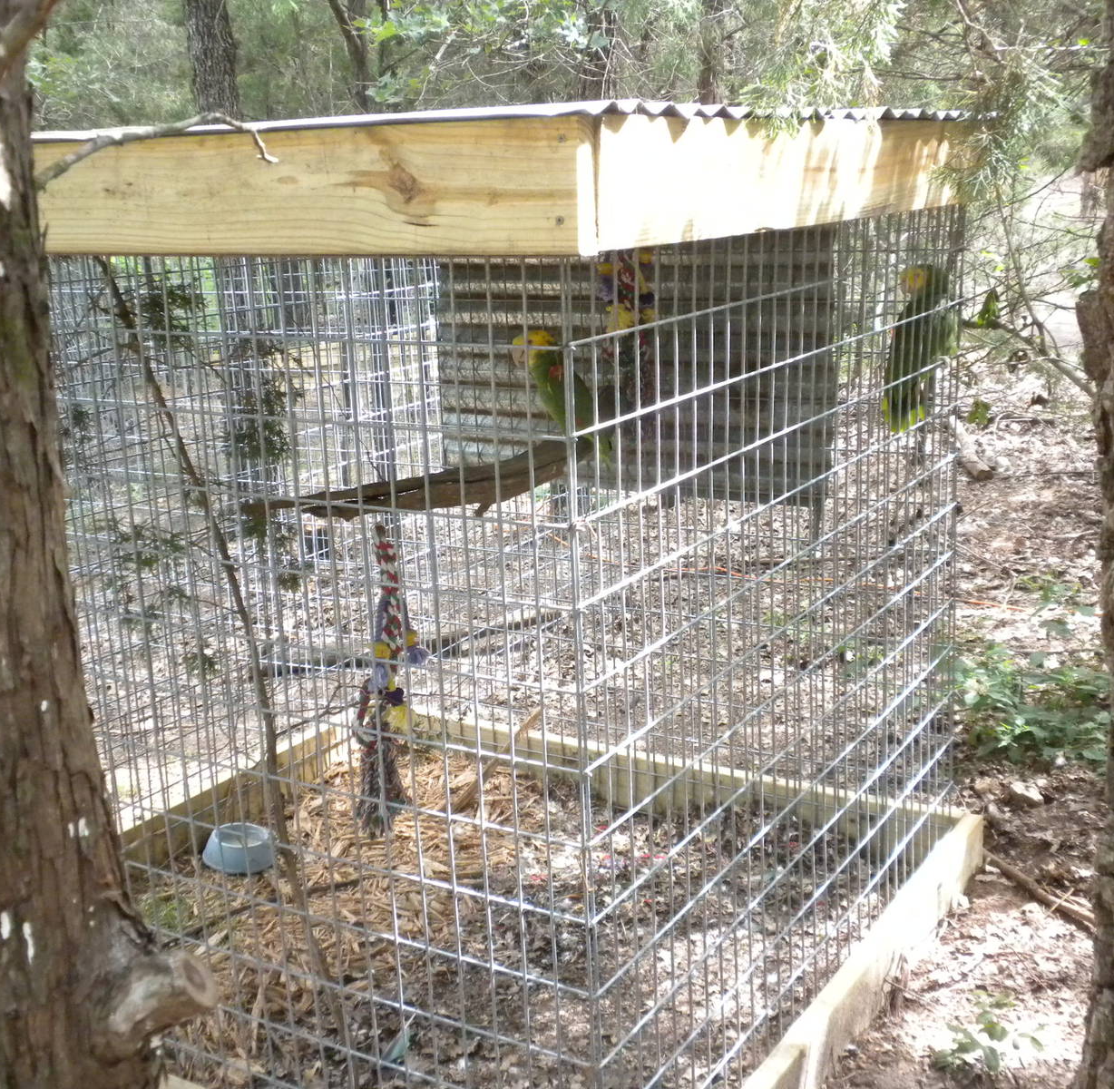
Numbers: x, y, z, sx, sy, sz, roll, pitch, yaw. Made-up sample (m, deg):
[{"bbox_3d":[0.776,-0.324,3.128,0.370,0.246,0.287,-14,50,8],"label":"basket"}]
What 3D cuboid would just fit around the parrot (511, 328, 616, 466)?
[{"bbox_3d":[0.013,-0.305,3.220,0.210,0.270,0.110,-7,15,-18],"label":"parrot"}]

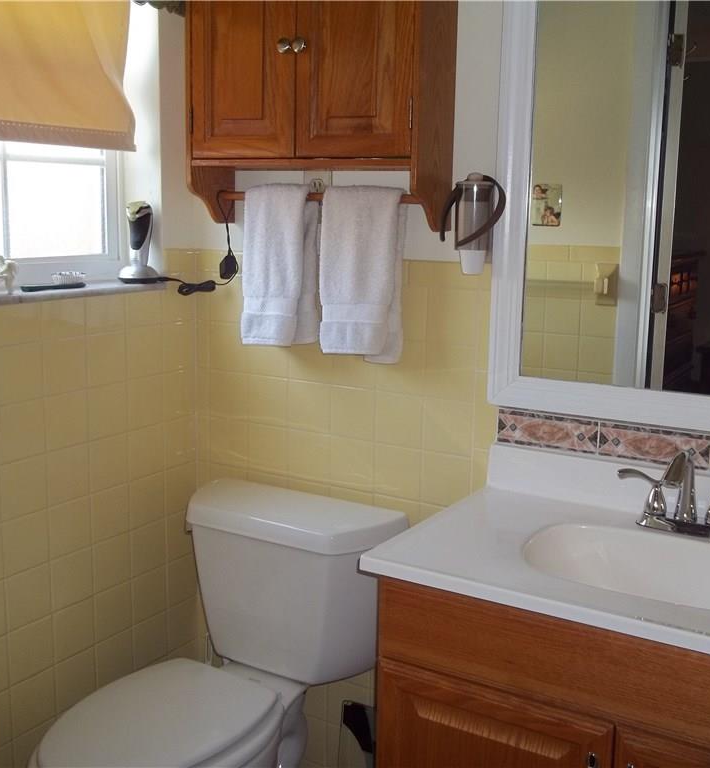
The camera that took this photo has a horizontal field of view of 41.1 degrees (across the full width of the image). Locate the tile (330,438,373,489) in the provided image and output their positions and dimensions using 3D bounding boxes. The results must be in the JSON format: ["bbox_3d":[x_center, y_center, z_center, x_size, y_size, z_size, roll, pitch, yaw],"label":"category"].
[{"bbox_3d":[-0.004,0.169,1.999,0.108,0.108,0.009,7,12,30],"label":"tile"}]

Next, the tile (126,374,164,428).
[{"bbox_3d":[-0.454,0.041,2.044,0.010,0.108,0.108,7,12,31],"label":"tile"}]

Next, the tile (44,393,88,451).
[{"bbox_3d":[-0.567,0.070,1.859,0.009,0.108,0.108,7,12,30],"label":"tile"}]

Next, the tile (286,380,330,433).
[{"bbox_3d":[-0.096,0.050,2.033,0.108,0.108,0.008,7,12,31],"label":"tile"}]

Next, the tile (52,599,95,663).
[{"bbox_3d":[-0.576,0.501,1.937,0.009,0.108,0.108,7,12,30],"label":"tile"}]

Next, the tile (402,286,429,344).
[{"bbox_3d":[0.097,-0.145,1.877,0.108,0.108,0.009,7,12,30],"label":"tile"}]

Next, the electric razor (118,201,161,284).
[{"bbox_3d":[-0.460,-0.301,2.016,0.082,0.172,0.084,5,11,19],"label":"electric razor"}]

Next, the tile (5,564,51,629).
[{"bbox_3d":[-0.631,0.410,1.826,0.008,0.108,0.108,7,12,31],"label":"tile"}]

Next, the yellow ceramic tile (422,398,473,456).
[{"bbox_3d":[0.184,0.085,1.862,0.108,0.108,0.008,7,12,31],"label":"yellow ceramic tile"}]

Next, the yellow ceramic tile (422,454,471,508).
[{"bbox_3d":[0.184,0.193,1.895,0.108,0.108,0.010,7,12,31],"label":"yellow ceramic tile"}]

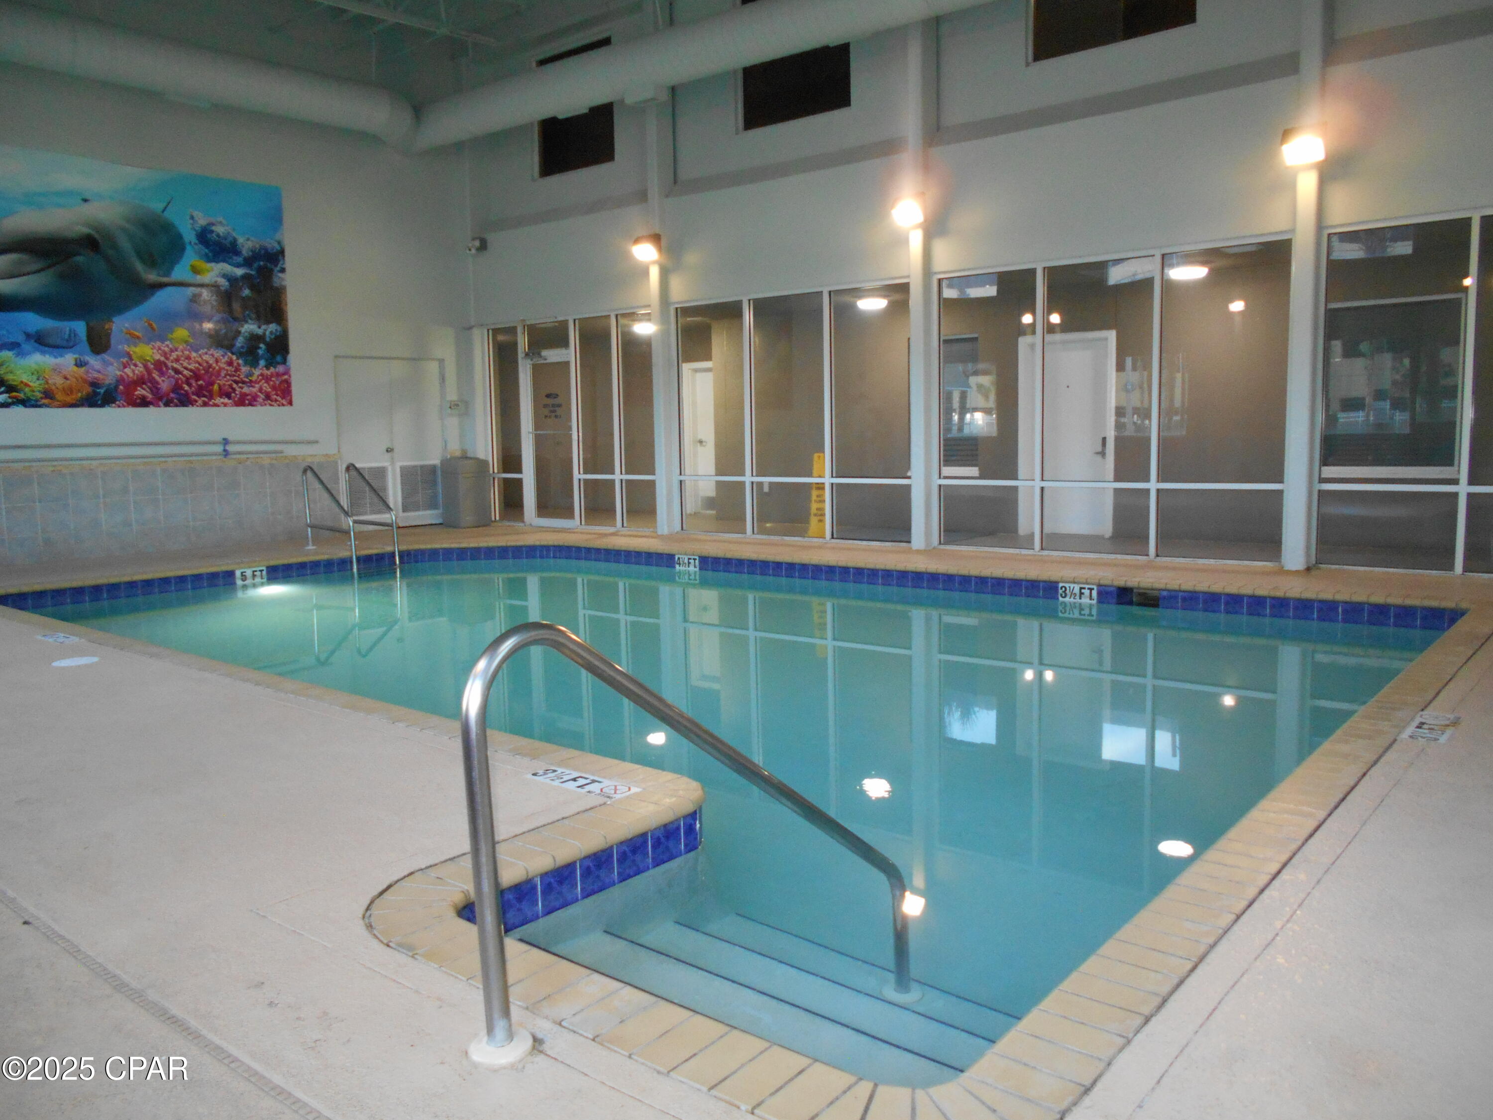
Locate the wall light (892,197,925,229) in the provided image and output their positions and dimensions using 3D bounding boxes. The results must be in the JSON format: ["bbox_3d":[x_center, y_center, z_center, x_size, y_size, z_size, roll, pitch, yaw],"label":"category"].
[{"bbox_3d":[1.477,-3.195,10.289,0.275,0.240,0.185,4,9,39],"label":"wall light"}]

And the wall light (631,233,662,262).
[{"bbox_3d":[-1.109,-3.470,12.470,0.275,0.240,0.185,4,9,39],"label":"wall light"}]

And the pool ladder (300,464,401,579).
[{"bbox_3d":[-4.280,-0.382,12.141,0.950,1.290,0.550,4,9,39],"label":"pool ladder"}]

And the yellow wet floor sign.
[{"bbox_3d":[0.796,-0.694,12.040,0.290,0.910,0.280,-1,7,4],"label":"yellow wet floor sign"}]

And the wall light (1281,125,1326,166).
[{"bbox_3d":[4.087,-3.034,8.228,0.275,0.240,0.185,4,9,39],"label":"wall light"}]

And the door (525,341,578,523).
[{"bbox_3d":[-2.478,-1.525,14.160,0.940,2.200,0.070,4,9,39],"label":"door"}]

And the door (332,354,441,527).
[{"bbox_3d":[-4.535,-1.499,14.521,0.080,2.170,1.550,4,9,39],"label":"door"}]

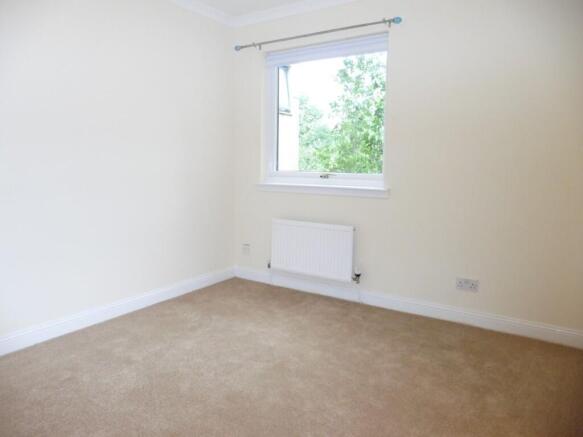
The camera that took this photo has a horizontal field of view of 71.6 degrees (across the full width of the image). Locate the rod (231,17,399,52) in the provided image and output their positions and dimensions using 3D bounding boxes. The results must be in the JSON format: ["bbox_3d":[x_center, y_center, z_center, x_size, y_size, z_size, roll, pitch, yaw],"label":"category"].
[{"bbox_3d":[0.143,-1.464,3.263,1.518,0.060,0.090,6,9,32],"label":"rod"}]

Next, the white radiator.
[{"bbox_3d":[0.180,0.254,3.468,0.790,0.450,0.080,6,9,32],"label":"white radiator"}]

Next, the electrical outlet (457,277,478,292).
[{"bbox_3d":[1.251,0.473,2.866,0.147,0.086,0.014,6,9,32],"label":"electrical outlet"}]

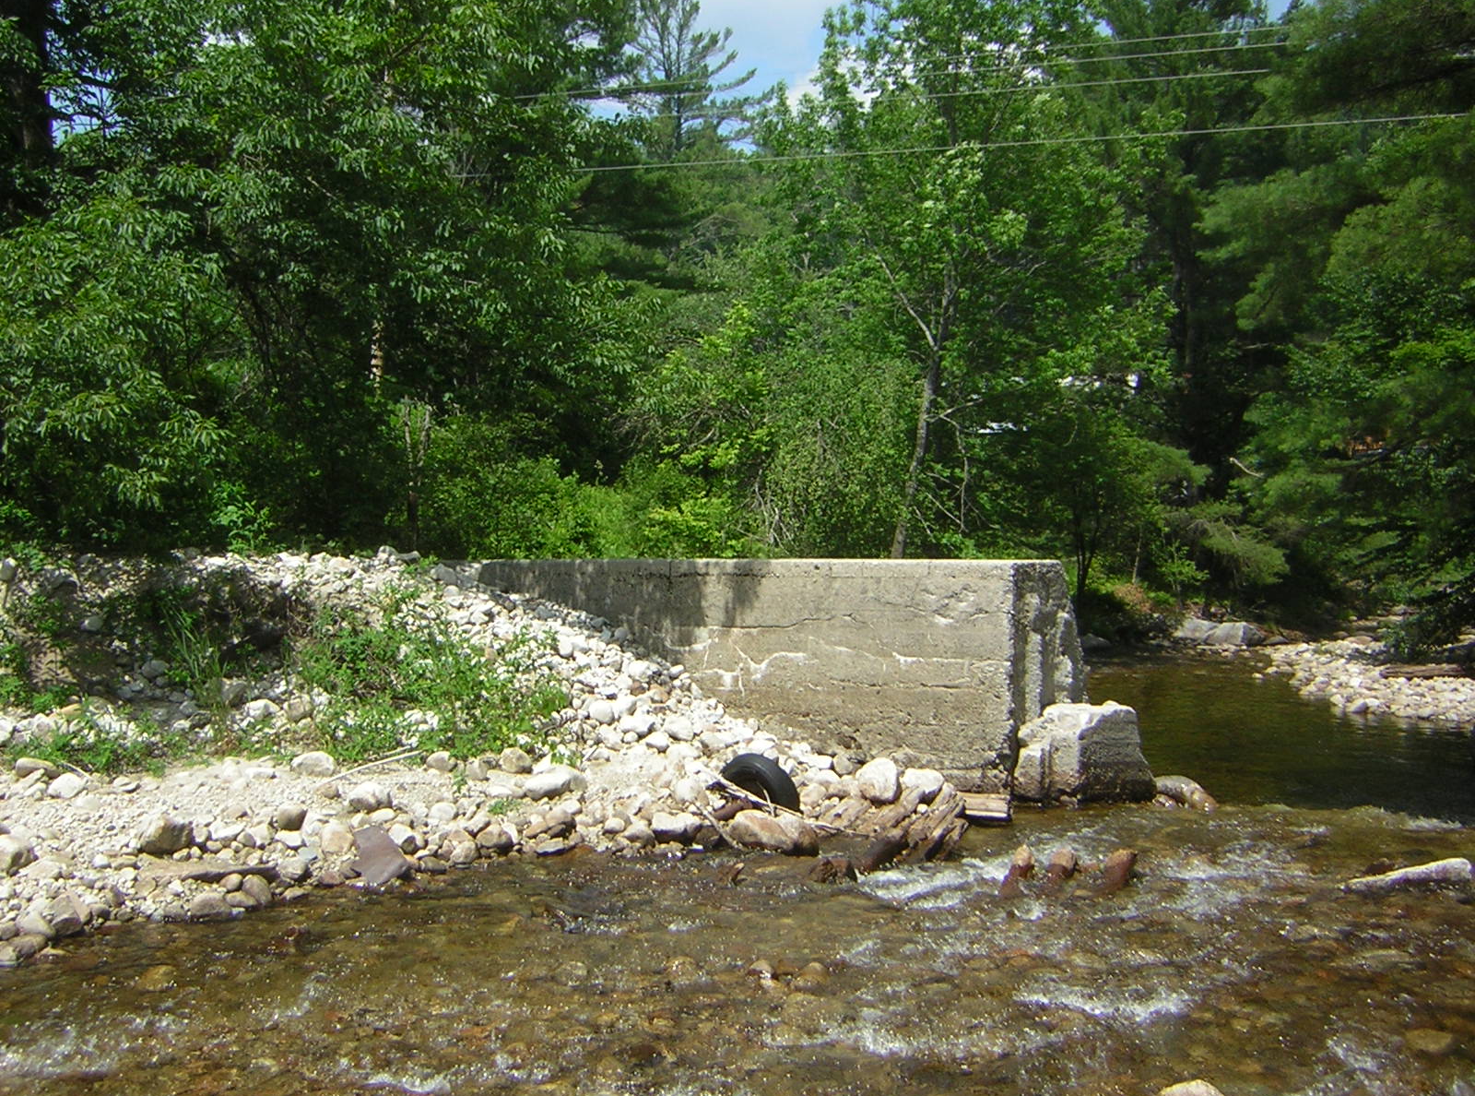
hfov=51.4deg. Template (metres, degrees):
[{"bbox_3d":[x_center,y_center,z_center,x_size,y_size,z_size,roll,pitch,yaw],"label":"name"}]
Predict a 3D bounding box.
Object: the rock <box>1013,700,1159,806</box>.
[{"bbox_3d":[2.690,1.550,11.850,0.810,0.700,0.780,0,0,-27],"label":"rock"}]

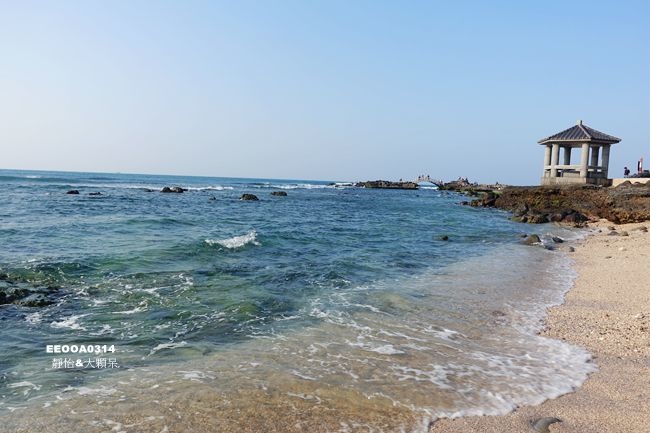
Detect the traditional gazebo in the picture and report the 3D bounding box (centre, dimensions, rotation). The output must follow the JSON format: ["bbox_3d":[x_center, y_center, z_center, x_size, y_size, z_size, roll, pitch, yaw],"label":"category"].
[{"bbox_3d":[20.224,-5.058,34.787,5.855,5.160,5.070,6,6,42],"label":"traditional gazebo"}]

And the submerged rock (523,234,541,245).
[{"bbox_3d":[6.969,0.748,14.589,0.600,0.320,0.500,4,5,26],"label":"submerged rock"}]

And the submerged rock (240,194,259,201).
[{"bbox_3d":[-6.510,-1.697,37.542,1.600,0.600,1.200,1,5,-10],"label":"submerged rock"}]

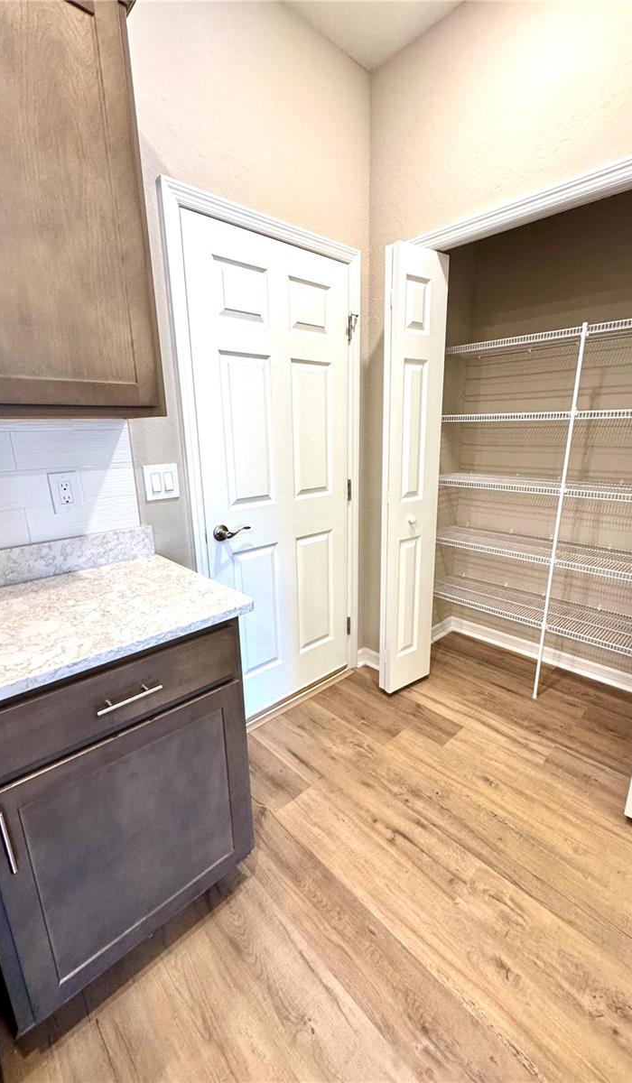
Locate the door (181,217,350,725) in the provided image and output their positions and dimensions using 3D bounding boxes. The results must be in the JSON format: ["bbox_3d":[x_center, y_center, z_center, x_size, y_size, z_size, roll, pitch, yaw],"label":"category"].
[{"bbox_3d":[-0.146,-0.200,1.989,0.822,2.032,0.040,-14,20,-41],"label":"door"}]

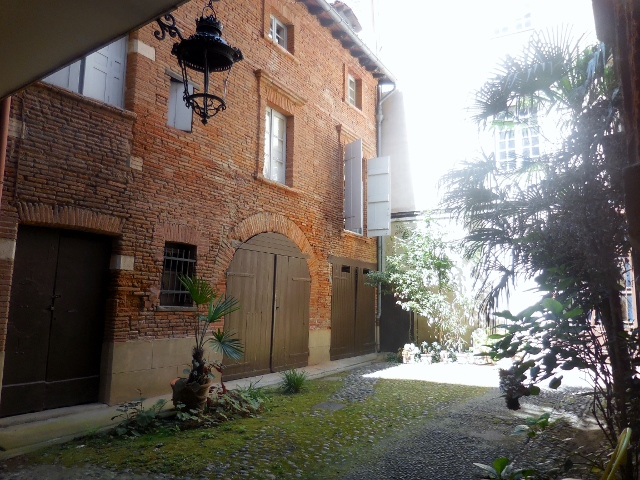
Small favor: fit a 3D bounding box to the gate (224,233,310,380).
[{"bbox_3d":[-0.958,1.327,9.888,0.150,2.880,2.680,-3,-9,33],"label":"gate"}]

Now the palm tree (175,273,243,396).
[{"bbox_3d":[-1.692,1.421,6.950,0.930,1.650,0.850,2,-7,0],"label":"palm tree"}]

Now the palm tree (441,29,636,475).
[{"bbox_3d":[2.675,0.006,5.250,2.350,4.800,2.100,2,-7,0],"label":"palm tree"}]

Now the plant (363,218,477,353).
[{"bbox_3d":[2.789,1.278,12.700,2.500,3.650,1.800,-3,-9,33],"label":"plant"}]

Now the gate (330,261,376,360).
[{"bbox_3d":[1.023,1.938,12.871,0.130,2.530,2.530,-3,-9,33],"label":"gate"}]

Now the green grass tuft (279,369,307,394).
[{"bbox_3d":[-0.476,2.541,8.300,0.530,0.430,0.500,2,-7,0],"label":"green grass tuft"}]

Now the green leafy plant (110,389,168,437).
[{"bbox_3d":[-2.246,2.146,5.750,0.650,0.480,0.520,2,-7,0],"label":"green leafy plant"}]

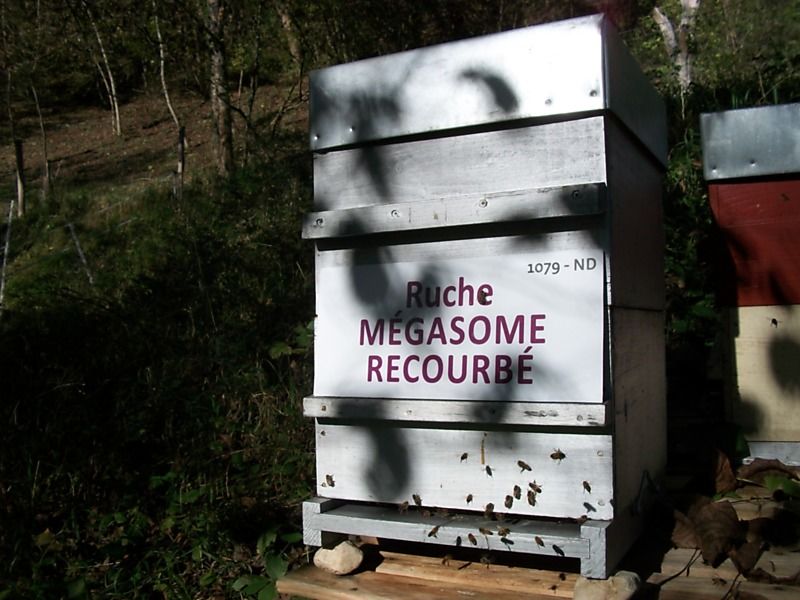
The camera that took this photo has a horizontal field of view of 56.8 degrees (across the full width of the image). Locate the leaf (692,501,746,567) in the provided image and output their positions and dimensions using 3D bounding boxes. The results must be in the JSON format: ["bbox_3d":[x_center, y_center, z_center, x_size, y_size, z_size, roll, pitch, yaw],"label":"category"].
[{"bbox_3d":[0.376,0.276,0.870,0.062,0.060,0.060,-1,1,0],"label":"leaf"}]

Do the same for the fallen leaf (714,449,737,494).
[{"bbox_3d":[0.497,0.262,1.130,0.036,0.068,0.035,-1,1,0],"label":"fallen leaf"}]

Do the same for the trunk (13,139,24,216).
[{"bbox_3d":[-5.155,-1.657,10.000,0.110,1.060,0.110,-3,1,-27],"label":"trunk"}]

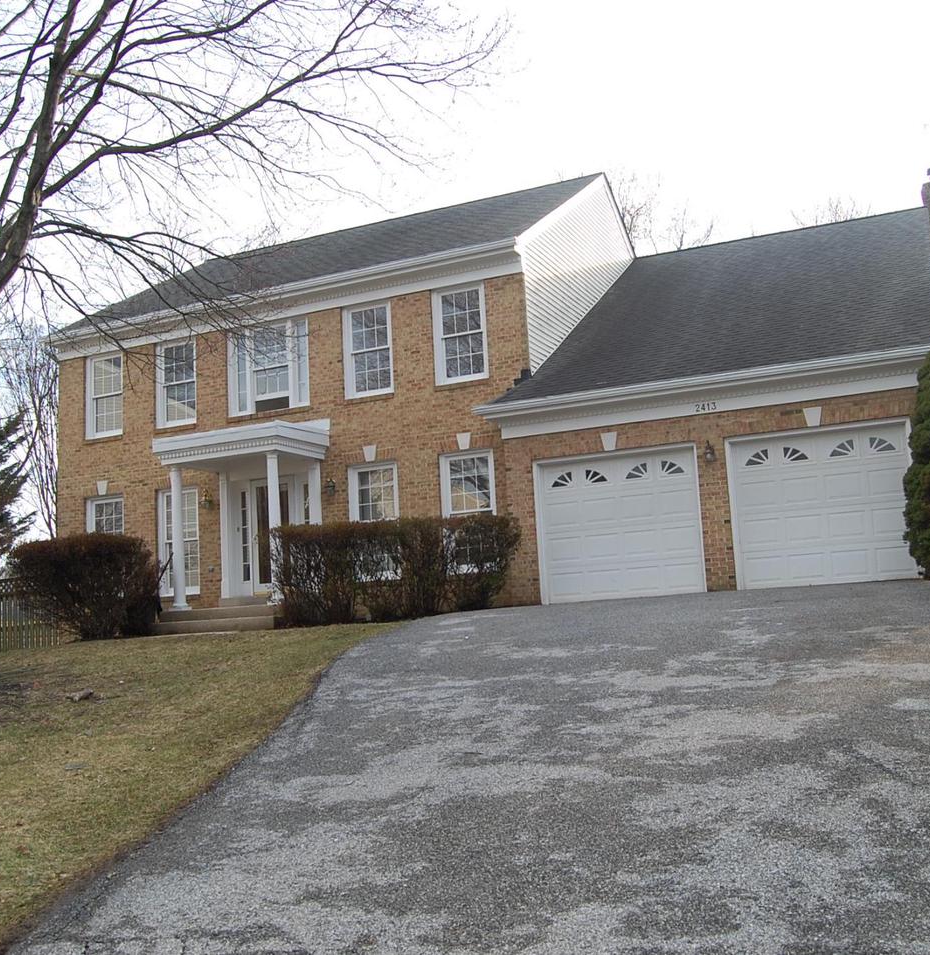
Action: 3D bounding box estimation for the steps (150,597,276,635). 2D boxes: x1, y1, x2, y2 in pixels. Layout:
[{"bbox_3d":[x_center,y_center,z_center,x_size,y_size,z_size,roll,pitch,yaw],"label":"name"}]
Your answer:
[{"bbox_3d":[-3.705,2.270,18.002,2.470,0.610,1.870,-6,-8,24],"label":"steps"}]

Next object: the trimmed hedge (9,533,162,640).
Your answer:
[{"bbox_3d":[-6.479,1.901,18.594,2.320,1.820,1.450,-6,-8,24],"label":"trimmed hedge"}]

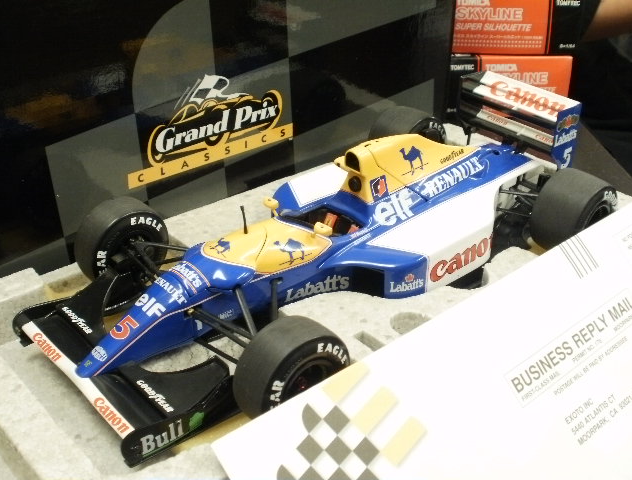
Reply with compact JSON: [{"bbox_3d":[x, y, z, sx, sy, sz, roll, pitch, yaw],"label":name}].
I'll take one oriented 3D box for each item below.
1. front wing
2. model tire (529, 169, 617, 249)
[{"bbox_3d":[-0.063,0.039,0.274,0.050,0.018,0.077,-24,38,-35],"label":"front wing"},{"bbox_3d":[0.110,-0.011,0.347,0.036,0.036,0.021,-24,38,-35],"label":"model tire"}]

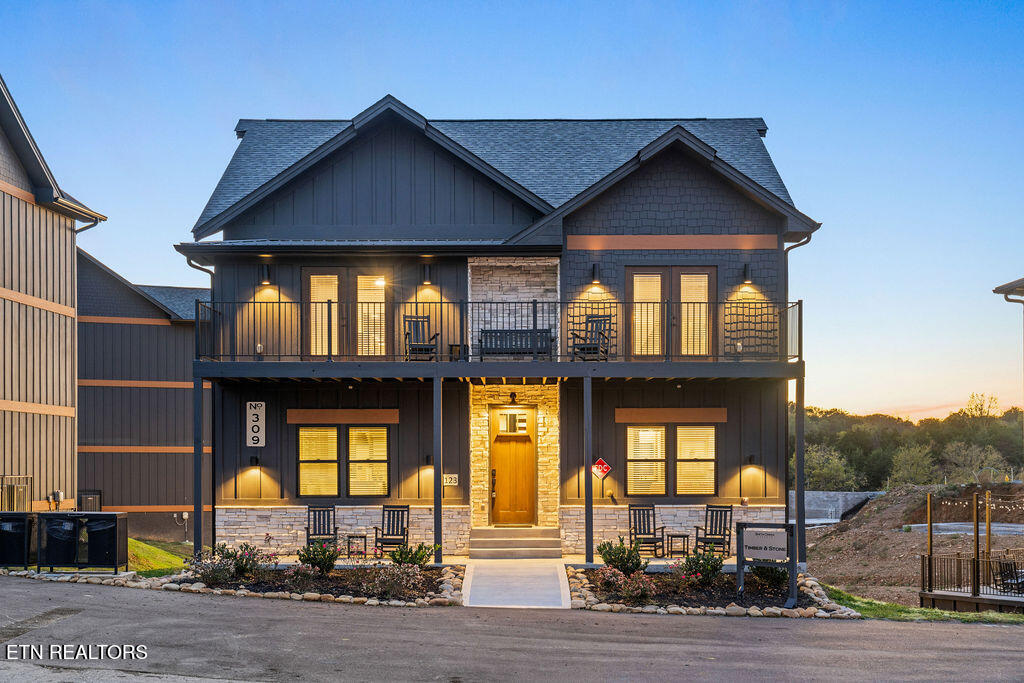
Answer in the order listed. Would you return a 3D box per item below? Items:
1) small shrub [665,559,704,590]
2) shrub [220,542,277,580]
[{"bbox_3d":[3.191,4.310,22.100,0.680,0.580,0.640,0,-2,0],"label":"small shrub"},{"bbox_3d":[-5.006,4.161,22.700,1.050,0.700,0.950,0,-2,0],"label":"shrub"}]

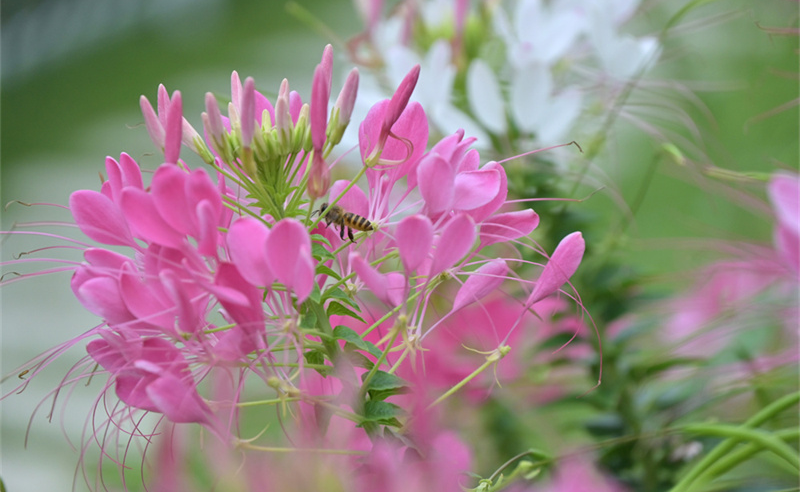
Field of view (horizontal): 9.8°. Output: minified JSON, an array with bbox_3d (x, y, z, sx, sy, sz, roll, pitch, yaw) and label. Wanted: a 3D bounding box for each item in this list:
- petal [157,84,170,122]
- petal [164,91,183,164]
[{"bbox_3d":[-0.051,-0.030,1.000,0.003,0.009,0.003,-7,0,0],"label":"petal"},{"bbox_3d":[-0.051,-0.026,1.040,0.004,0.017,0.004,5,3,0],"label":"petal"}]

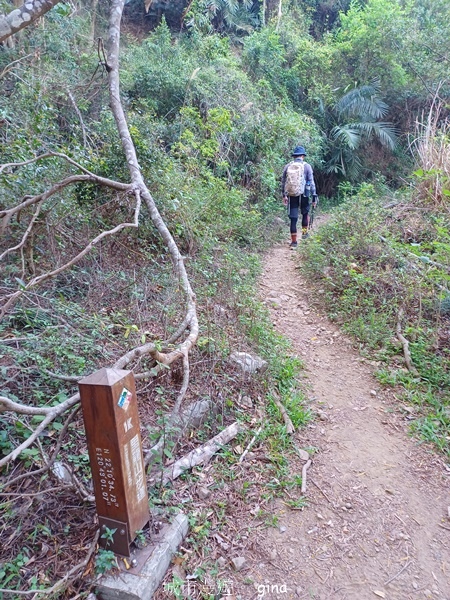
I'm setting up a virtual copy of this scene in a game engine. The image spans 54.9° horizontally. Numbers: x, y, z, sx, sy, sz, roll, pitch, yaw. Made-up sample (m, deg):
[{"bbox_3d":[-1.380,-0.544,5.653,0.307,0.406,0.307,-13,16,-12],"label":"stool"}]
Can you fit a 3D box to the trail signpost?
[{"bbox_3d":[-0.464,0.683,1.863,0.151,0.830,0.151,2,15,21],"label":"trail signpost"}]

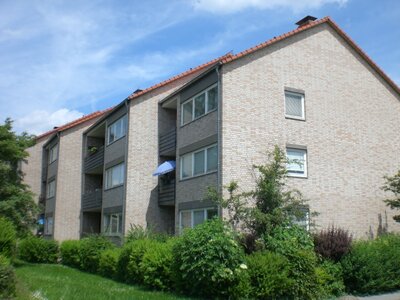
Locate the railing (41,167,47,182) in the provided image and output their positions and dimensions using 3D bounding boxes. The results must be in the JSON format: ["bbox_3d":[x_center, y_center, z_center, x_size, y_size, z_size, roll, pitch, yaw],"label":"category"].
[{"bbox_3d":[-13.086,2.039,36.878,0.100,1.100,2.400,6,-12,-28],"label":"railing"}]

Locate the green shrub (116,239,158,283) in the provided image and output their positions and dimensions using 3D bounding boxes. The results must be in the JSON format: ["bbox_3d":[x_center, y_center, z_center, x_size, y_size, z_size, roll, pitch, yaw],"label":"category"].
[{"bbox_3d":[-1.874,3.355,13.390,1.350,1.350,1.250,1,-10,-8],"label":"green shrub"}]

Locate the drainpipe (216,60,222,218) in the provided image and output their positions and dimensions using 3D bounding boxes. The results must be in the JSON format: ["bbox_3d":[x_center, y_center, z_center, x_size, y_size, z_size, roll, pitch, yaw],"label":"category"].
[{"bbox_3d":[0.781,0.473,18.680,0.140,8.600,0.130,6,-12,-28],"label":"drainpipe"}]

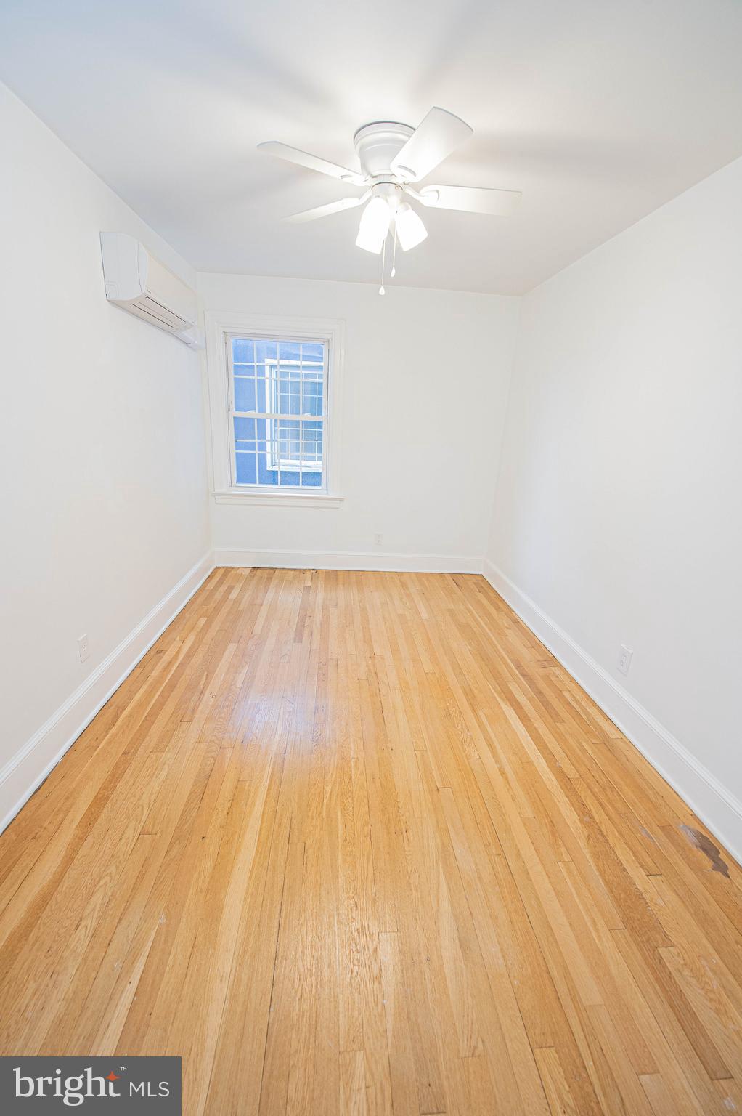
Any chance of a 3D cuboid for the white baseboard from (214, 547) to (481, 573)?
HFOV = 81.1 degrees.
[{"bbox_3d":[-0.172,0.033,4.133,2.581,0.182,0.030,2,18,-5],"label":"white baseboard"}]

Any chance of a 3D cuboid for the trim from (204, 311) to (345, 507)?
[{"bbox_3d":[-0.791,-1.195,3.682,1.136,1.538,0.080,2,18,-5],"label":"trim"}]

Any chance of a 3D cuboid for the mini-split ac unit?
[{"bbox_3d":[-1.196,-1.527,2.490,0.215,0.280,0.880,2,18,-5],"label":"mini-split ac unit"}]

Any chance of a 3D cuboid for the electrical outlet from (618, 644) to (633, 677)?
[{"bbox_3d":[1.270,0.514,2.169,0.012,0.124,0.078,2,18,-5],"label":"electrical outlet"}]

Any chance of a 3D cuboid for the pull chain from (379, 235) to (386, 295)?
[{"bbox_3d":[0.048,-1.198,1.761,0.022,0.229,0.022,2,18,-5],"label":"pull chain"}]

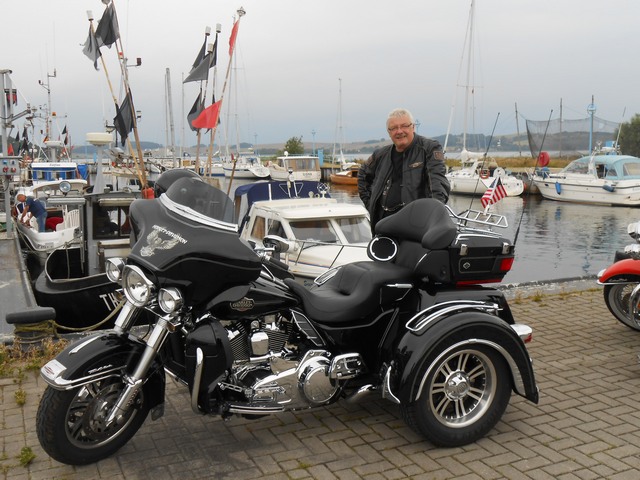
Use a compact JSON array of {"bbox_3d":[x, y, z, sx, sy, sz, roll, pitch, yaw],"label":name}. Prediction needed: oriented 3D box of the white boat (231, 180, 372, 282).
[{"bbox_3d":[0.001,0.068,12.403,2.400,2.200,6.600,-3,8,-22],"label":"white boat"}]

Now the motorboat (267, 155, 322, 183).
[{"bbox_3d":[-2.724,-6.688,66.000,2.800,2.550,6.500,-4,8,-21],"label":"motorboat"}]

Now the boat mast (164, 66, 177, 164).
[{"bbox_3d":[-9.575,-7.526,45.000,0.170,7.200,0.170,-2,7,0],"label":"boat mast"}]

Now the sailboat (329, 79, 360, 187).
[{"bbox_3d":[2.305,-8.607,56.372,2.100,8.800,6.600,-4,8,-25],"label":"sailboat"}]

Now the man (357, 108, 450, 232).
[{"bbox_3d":[0.579,-0.009,4.988,0.640,1.820,0.420,1,7,16],"label":"man"}]

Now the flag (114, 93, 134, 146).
[{"bbox_3d":[-2.783,-1.715,10.000,0.285,0.769,0.180,-3,7,-15],"label":"flag"}]

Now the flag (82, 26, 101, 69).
[{"bbox_3d":[-3.252,-2.754,10.000,0.256,0.626,0.160,-3,7,-17],"label":"flag"}]

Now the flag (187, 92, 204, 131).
[{"bbox_3d":[-2.224,-2.304,12.600,0.320,0.650,0.150,0,7,6],"label":"flag"}]

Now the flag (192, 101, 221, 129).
[{"bbox_3d":[-2.018,-2.251,12.600,0.520,0.500,0.120,0,7,3],"label":"flag"}]

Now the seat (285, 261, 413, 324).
[{"bbox_3d":[0.118,0.288,3.939,0.740,0.270,0.400,-4,8,-24],"label":"seat"}]

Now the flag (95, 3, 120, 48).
[{"bbox_3d":[-3.025,-3.053,10.000,0.370,0.655,0.180,-3,7,-16],"label":"flag"}]

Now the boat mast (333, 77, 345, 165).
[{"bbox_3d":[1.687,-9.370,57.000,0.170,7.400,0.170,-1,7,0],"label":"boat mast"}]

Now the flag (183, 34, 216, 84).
[{"bbox_3d":[-1.801,-2.697,10.500,0.508,0.747,0.200,-2,7,-9],"label":"flag"}]

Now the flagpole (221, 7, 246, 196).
[{"bbox_3d":[-1.551,-2.484,12.600,0.120,3.400,0.120,7,7,0],"label":"flagpole"}]

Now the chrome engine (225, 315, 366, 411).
[{"bbox_3d":[-0.162,0.600,3.635,0.660,0.440,0.440,-4,8,-23],"label":"chrome engine"}]

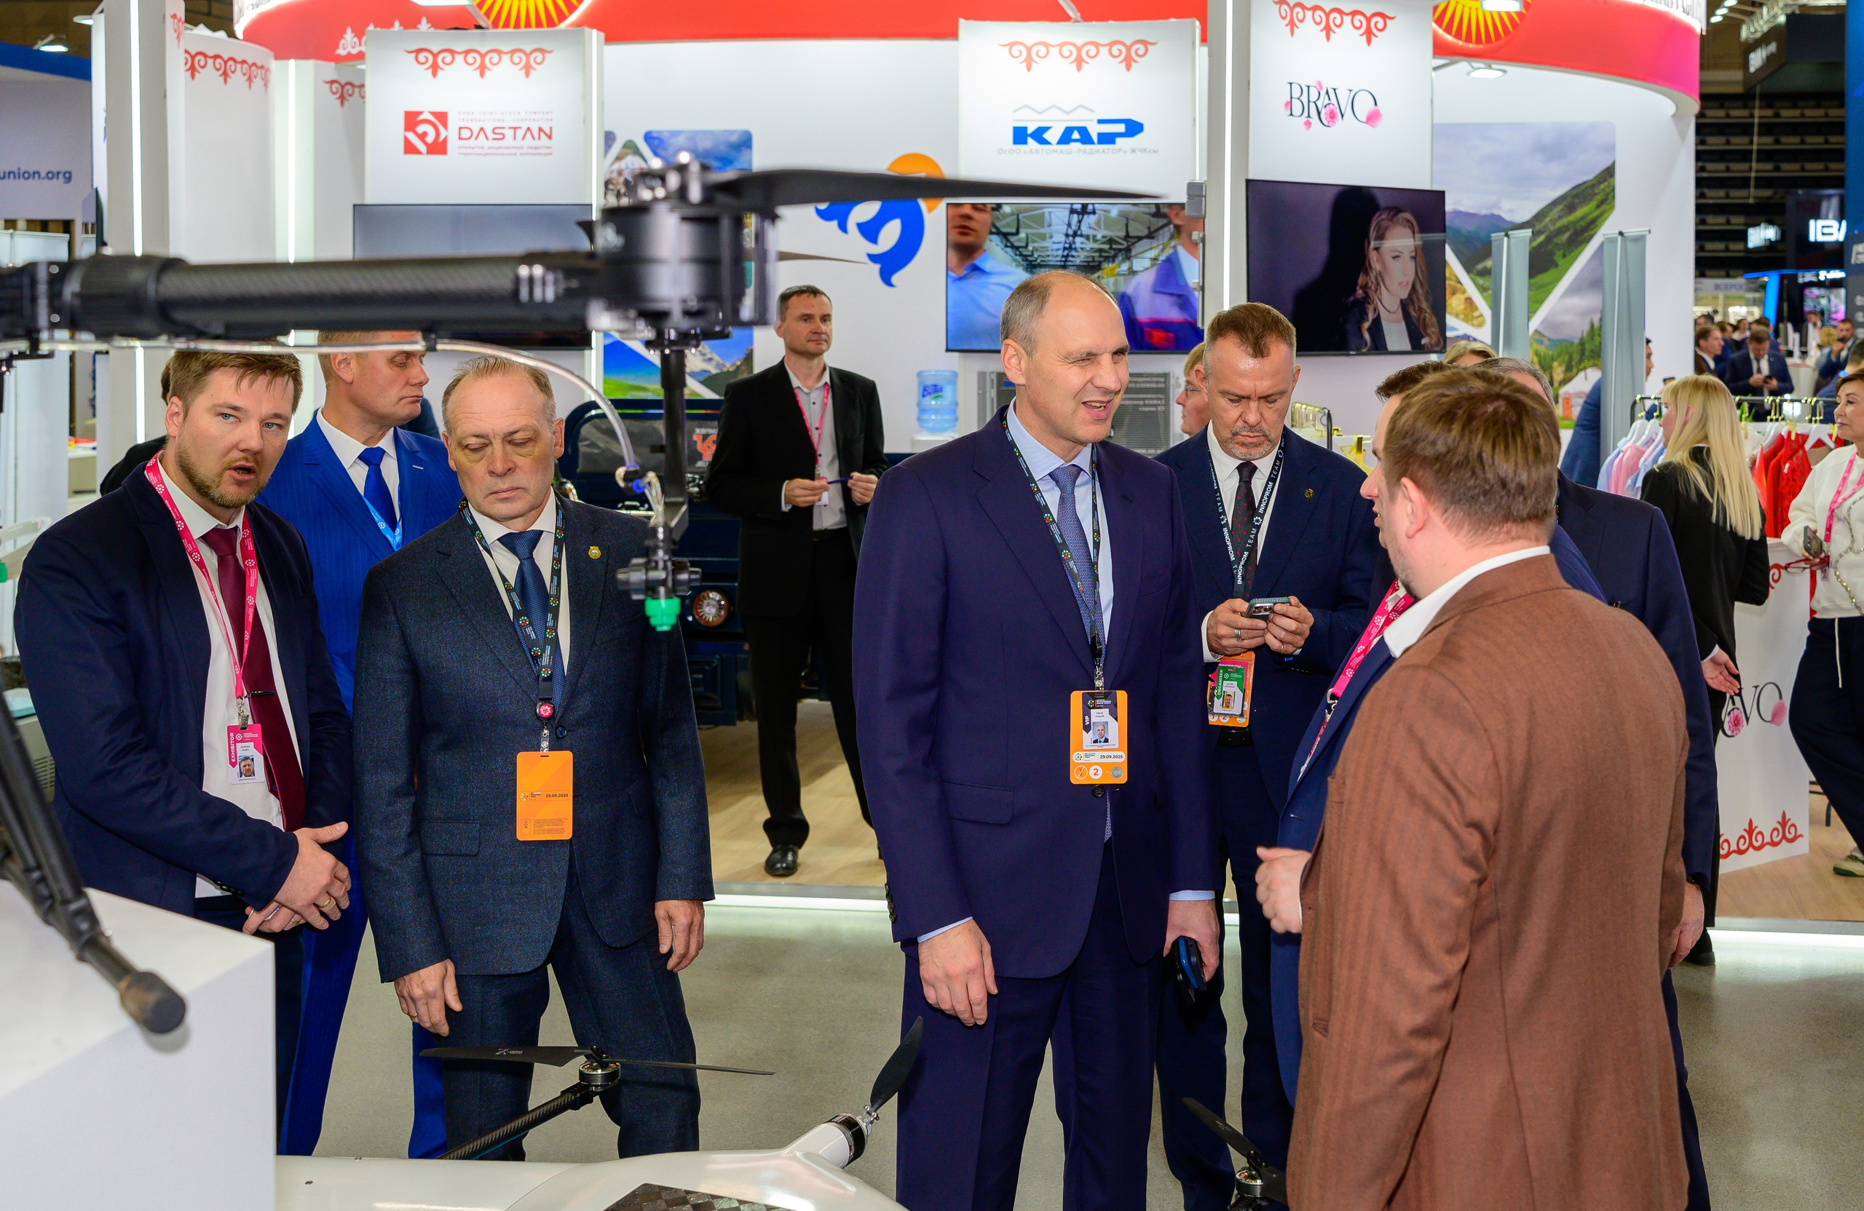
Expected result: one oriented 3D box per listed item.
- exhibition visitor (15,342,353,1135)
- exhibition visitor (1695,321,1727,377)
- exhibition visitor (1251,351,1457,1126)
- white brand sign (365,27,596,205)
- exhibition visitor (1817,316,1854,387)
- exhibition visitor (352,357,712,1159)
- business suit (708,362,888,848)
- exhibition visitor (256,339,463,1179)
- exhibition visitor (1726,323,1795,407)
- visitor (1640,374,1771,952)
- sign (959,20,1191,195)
[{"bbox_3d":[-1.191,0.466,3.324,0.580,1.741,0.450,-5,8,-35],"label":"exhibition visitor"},{"bbox_3d":[6.035,-1.305,16.200,0.360,1.760,0.520,2,5,25],"label":"exhibition visitor"},{"bbox_3d":[0.738,0.520,2.928,0.420,1.723,0.520,-3,7,-28],"label":"exhibition visitor"},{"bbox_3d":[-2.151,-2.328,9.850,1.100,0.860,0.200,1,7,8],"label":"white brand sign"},{"bbox_3d":[8.905,-1.877,20.300,0.550,1.770,0.380,2,5,25],"label":"exhibition visitor"},{"bbox_3d":[-0.649,0.466,3.374,0.560,1.730,0.360,-1,7,-13],"label":"exhibition visitor"},{"bbox_3d":[-0.406,-0.002,6.300,0.560,1.470,0.380,-2,5,-25],"label":"business suit"},{"bbox_3d":[-1.129,0.282,4.120,0.530,1.790,0.360,-4,6,-40],"label":"exhibition visitor"},{"bbox_3d":[6.501,-1.325,16.255,0.580,1.760,0.420,2,7,18],"label":"exhibition visitor"},{"bbox_3d":[2.187,0.198,5.860,0.360,1.700,0.440,5,8,40],"label":"visitor"},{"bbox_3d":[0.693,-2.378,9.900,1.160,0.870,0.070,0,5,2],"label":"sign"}]

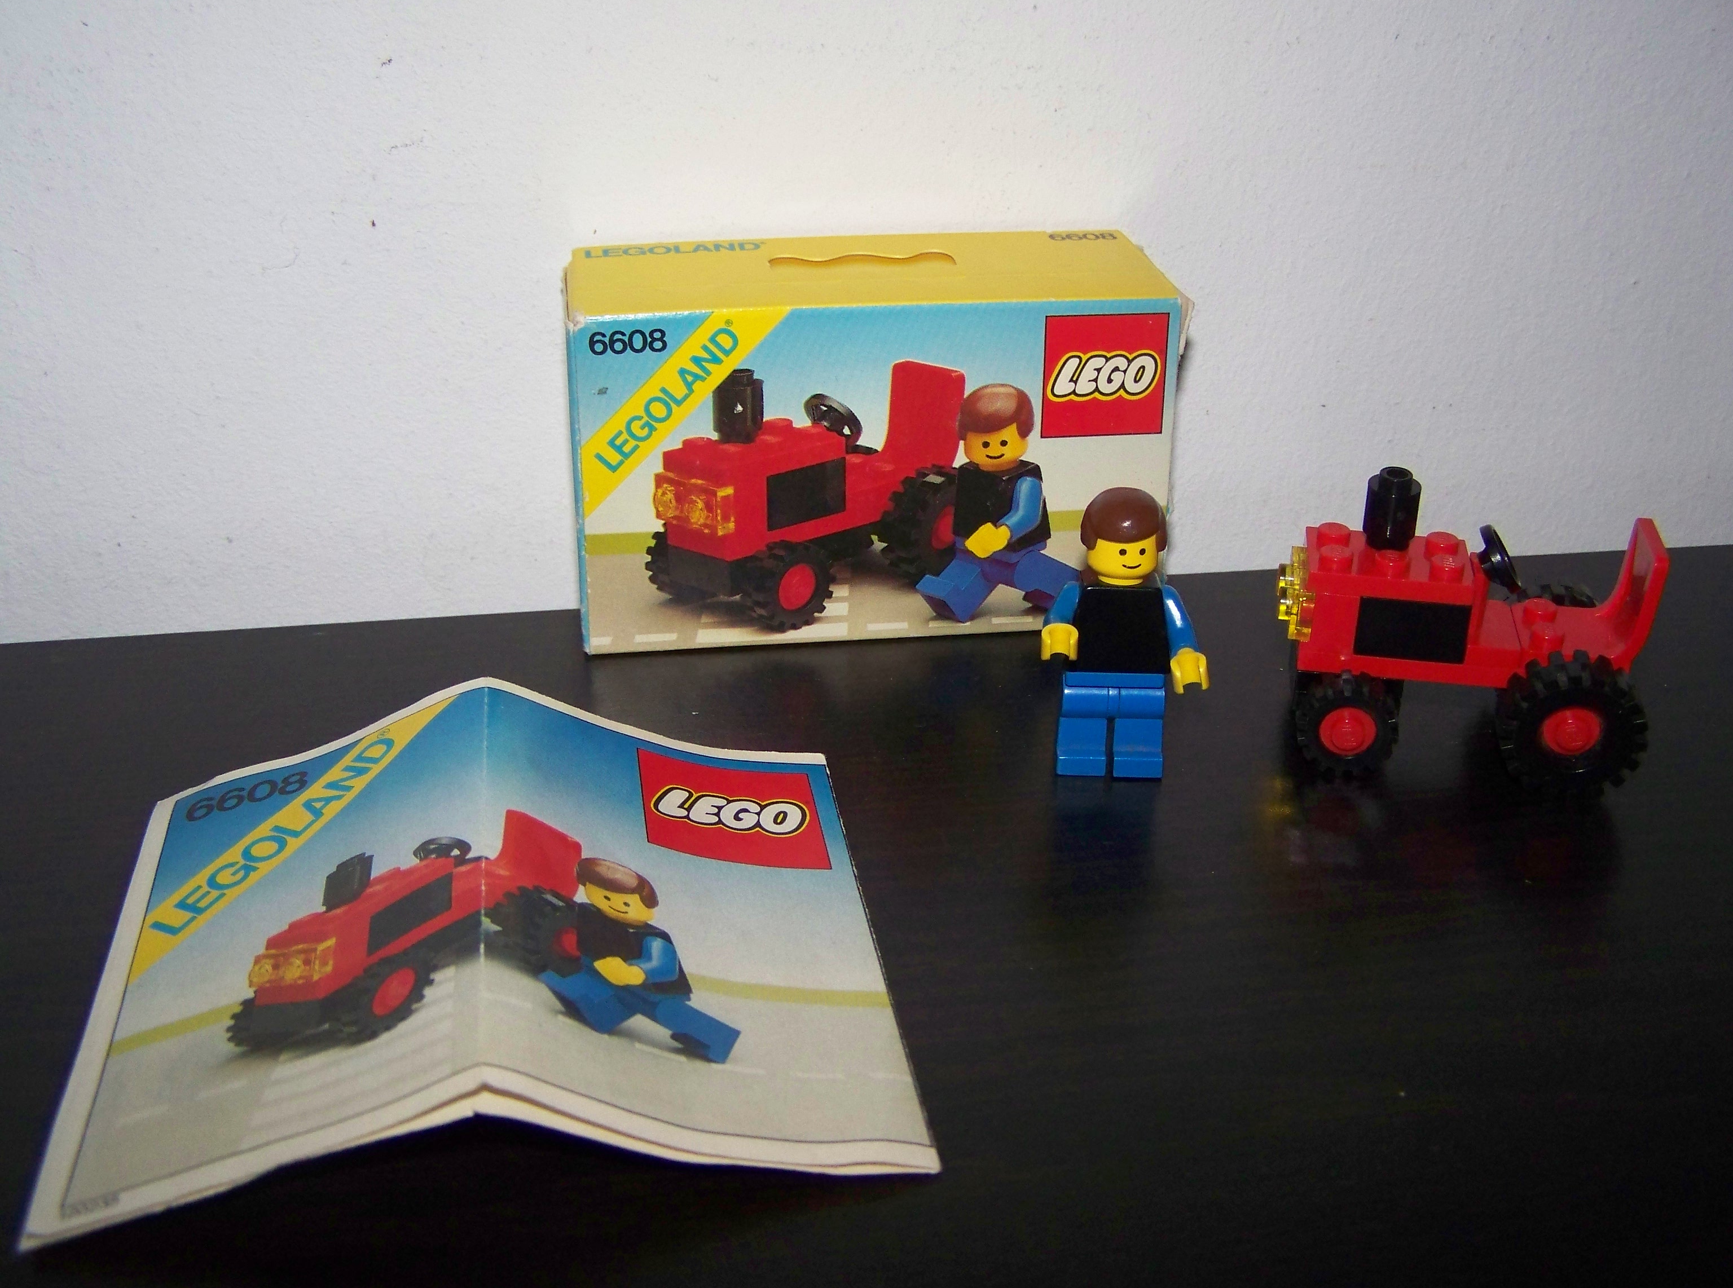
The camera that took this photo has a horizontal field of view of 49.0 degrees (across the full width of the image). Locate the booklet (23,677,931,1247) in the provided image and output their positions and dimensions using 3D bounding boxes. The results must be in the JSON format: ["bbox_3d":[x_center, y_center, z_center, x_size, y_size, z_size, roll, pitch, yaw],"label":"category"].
[{"bbox_3d":[-0.047,0.033,0.236,0.096,0.019,0.093,-3,27,-7],"label":"booklet"}]

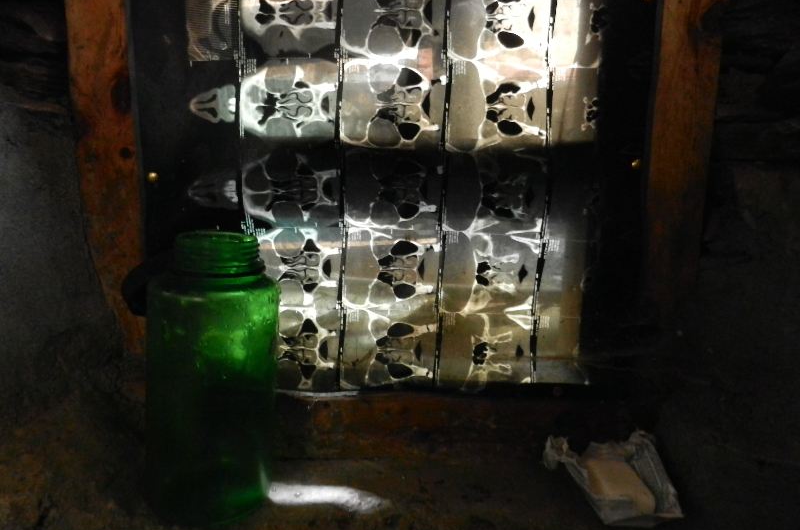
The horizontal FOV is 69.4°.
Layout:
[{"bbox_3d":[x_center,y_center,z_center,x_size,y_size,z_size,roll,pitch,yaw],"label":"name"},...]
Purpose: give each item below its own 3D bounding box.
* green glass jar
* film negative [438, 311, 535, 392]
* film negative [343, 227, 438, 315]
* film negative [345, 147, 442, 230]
[{"bbox_3d":[-0.138,0.078,0.426,0.090,0.202,0.090,2,8,0],"label":"green glass jar"},{"bbox_3d":[0.074,0.075,0.499,0.081,0.071,0.003,0,8,0],"label":"film negative"},{"bbox_3d":[-0.007,0.005,0.489,0.083,0.074,0.003,0,8,0],"label":"film negative"},{"bbox_3d":[-0.005,-0.063,0.480,0.081,0.068,0.003,0,8,0],"label":"film negative"}]

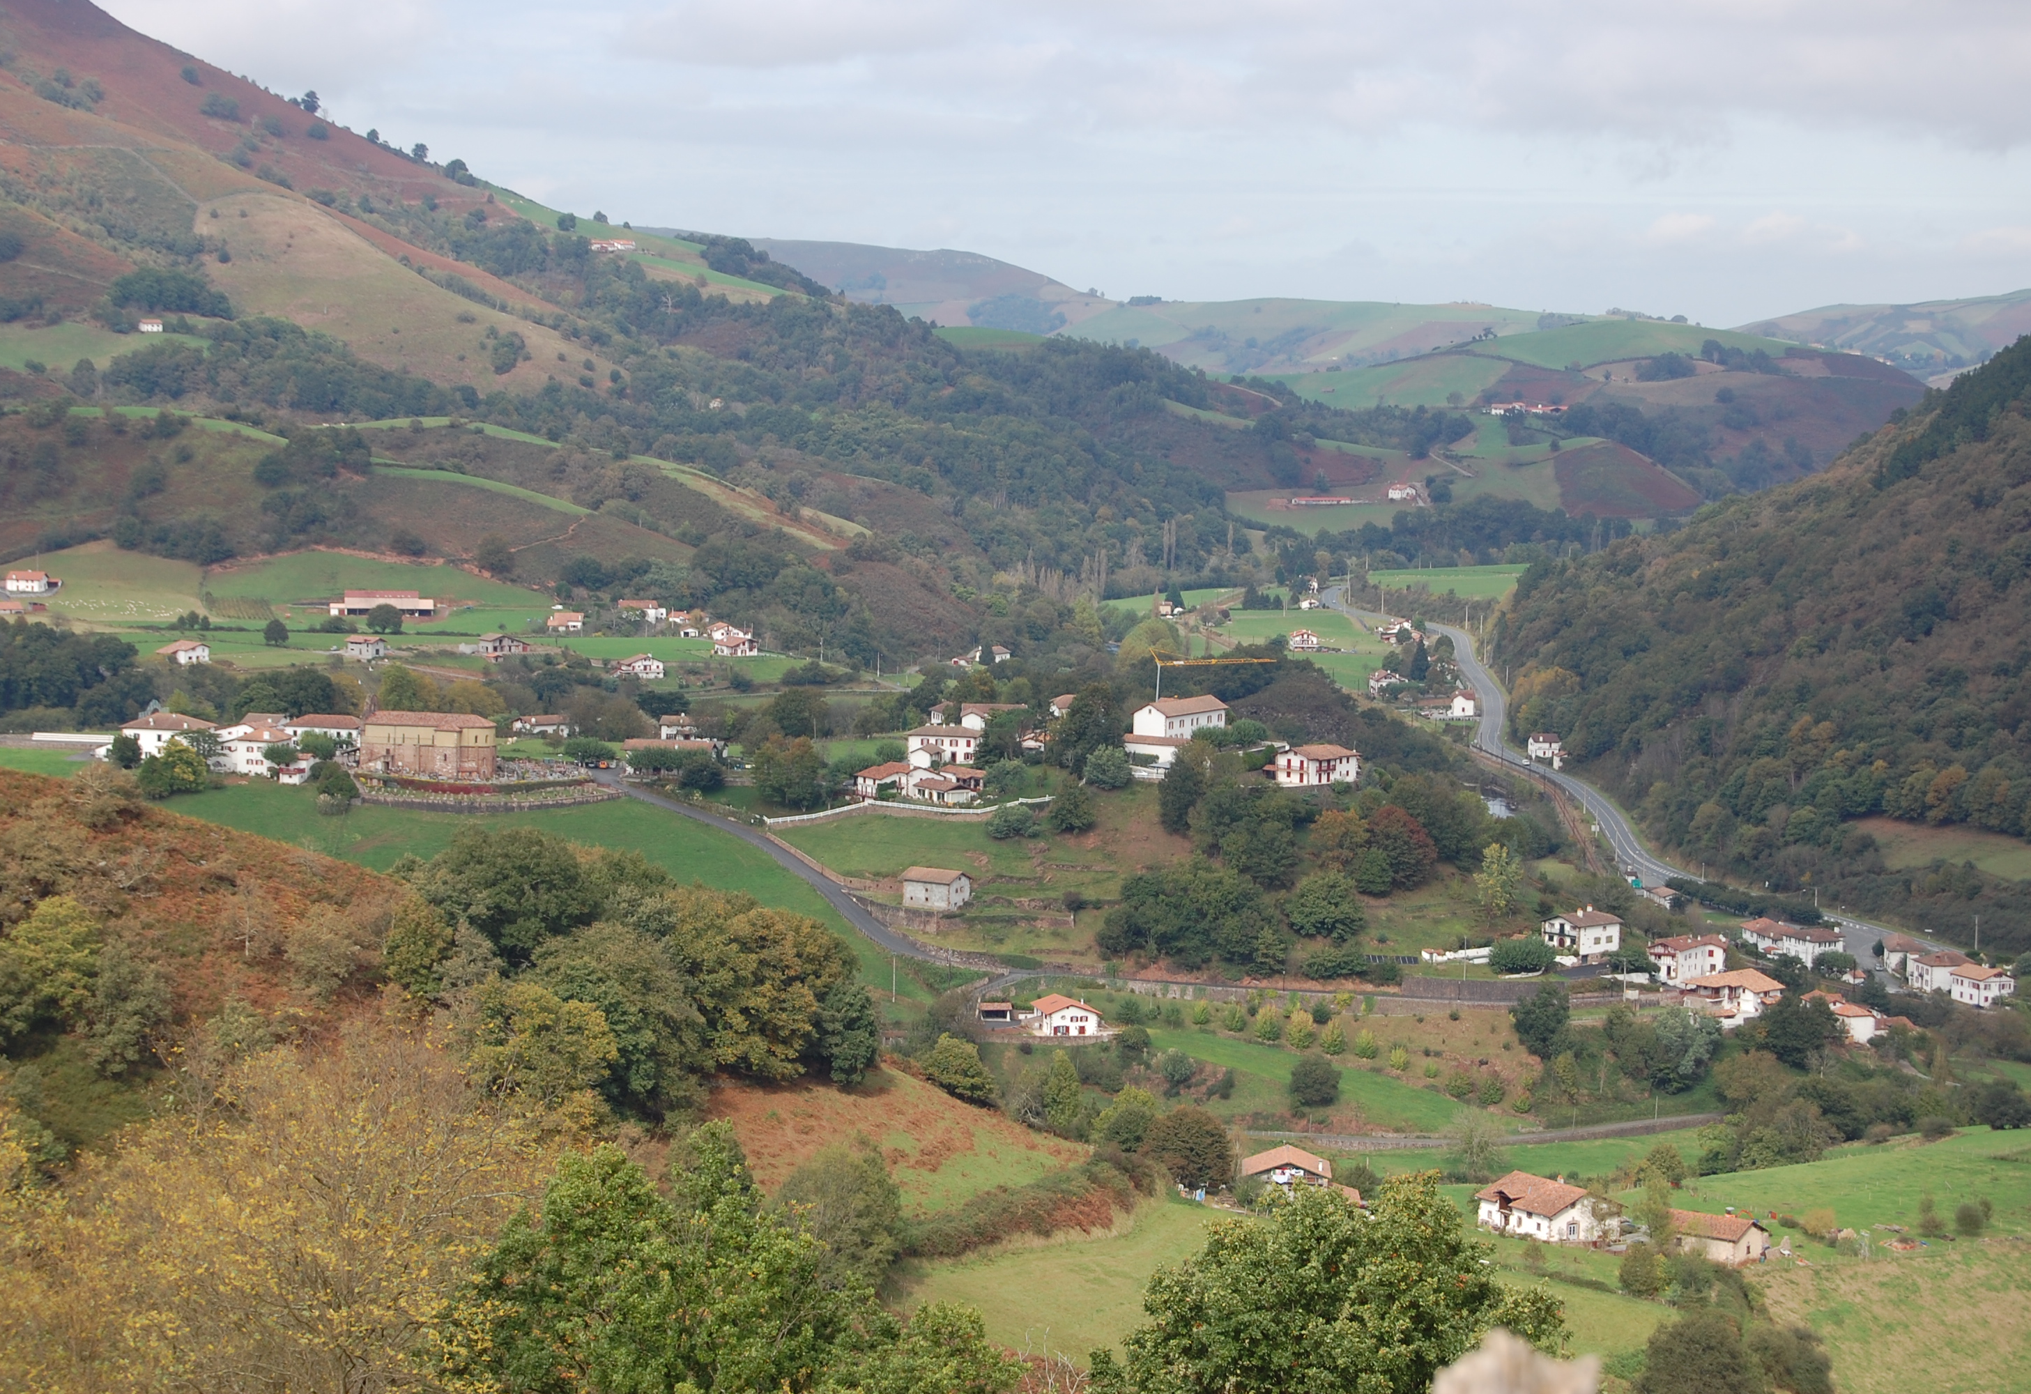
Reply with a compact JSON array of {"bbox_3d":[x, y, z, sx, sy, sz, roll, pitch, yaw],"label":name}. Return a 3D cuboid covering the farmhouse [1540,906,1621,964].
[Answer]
[{"bbox_3d":[125.190,52.980,1053.380,14.060,9.730,10.810,-4,6,-43],"label":"farmhouse"}]

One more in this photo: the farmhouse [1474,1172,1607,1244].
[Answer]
[{"bbox_3d":[83.320,78.970,741.250,13.750,7.680,19.050,-3,6,-29],"label":"farmhouse"}]

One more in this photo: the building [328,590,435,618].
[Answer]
[{"bbox_3d":[-222.550,-32.790,1678.970,35.470,8.650,18.000,0,4,1],"label":"building"}]

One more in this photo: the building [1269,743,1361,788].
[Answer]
[{"bbox_3d":[66.970,15.090,1054.090,16.580,7.930,10.450,-4,6,-41],"label":"building"}]

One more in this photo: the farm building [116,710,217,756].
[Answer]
[{"bbox_3d":[-191.310,8.930,1078.120,18.300,10.300,12.000,2,5,16],"label":"farm building"}]

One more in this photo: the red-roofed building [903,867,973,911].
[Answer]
[{"bbox_3d":[-16.560,40.060,999.260,13.710,7.760,7.920,4,6,37],"label":"red-roofed building"}]

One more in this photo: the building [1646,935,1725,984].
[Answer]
[{"bbox_3d":[144.840,56.520,1028.310,9.000,9.200,15.000,4,6,40],"label":"building"}]

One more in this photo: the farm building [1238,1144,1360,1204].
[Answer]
[{"bbox_3d":[42.460,70.640,700.660,16.820,7.210,13.940,0,4,7],"label":"farm building"}]

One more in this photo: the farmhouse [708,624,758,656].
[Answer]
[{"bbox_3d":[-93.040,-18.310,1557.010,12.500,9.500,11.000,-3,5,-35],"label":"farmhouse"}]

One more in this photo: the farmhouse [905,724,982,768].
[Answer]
[{"bbox_3d":[-14.900,10.680,1072.190,16.530,8.270,11.000,1,4,16],"label":"farmhouse"}]

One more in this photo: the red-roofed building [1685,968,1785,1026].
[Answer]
[{"bbox_3d":[152.660,62.850,1010.460,10.230,8.670,19.770,-4,6,-41],"label":"red-roofed building"}]

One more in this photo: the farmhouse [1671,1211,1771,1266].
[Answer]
[{"bbox_3d":[98.740,76.000,672.690,8.140,5.500,13.990,-4,6,-42],"label":"farmhouse"}]

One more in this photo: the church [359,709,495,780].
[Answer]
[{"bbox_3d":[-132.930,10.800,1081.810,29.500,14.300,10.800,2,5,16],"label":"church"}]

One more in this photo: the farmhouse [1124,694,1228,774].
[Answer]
[{"bbox_3d":[37.380,7.100,1077.420,11.150,12.860,28.380,3,6,30],"label":"farmhouse"}]

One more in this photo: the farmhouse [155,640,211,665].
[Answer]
[{"bbox_3d":[-274.600,-14.900,1576.190,13.500,6.800,13.000,-4,7,-43],"label":"farmhouse"}]

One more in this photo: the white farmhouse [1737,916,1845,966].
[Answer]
[{"bbox_3d":[192.720,61.320,1180.430,10.240,9.040,30.130,-2,5,-25],"label":"white farmhouse"}]

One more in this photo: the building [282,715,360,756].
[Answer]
[{"bbox_3d":[-158.580,8.610,1093.530,16.500,8.700,8.700,1,5,15],"label":"building"}]

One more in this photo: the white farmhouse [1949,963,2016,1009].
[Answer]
[{"bbox_3d":[214.370,63.660,1056.850,8.640,7.930,13.250,-2,5,-21],"label":"white farmhouse"}]

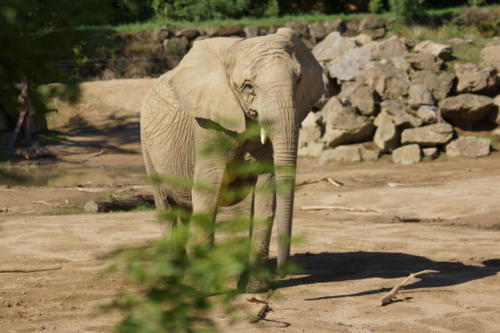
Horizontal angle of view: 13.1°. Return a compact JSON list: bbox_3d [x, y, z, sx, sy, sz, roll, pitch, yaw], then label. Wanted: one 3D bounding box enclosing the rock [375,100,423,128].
[{"bbox_3d":[2.826,-0.983,41.200,0.860,0.540,0.620,0,4,0],"label":"rock"}]

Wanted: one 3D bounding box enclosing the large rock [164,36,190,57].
[{"bbox_3d":[-1.418,-2.285,41.500,0.500,0.380,0.420,0,6,0],"label":"large rock"}]

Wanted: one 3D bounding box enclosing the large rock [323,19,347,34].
[{"bbox_3d":[1.589,-2.633,41.000,0.460,0.310,0.380,0,6,0],"label":"large rock"}]

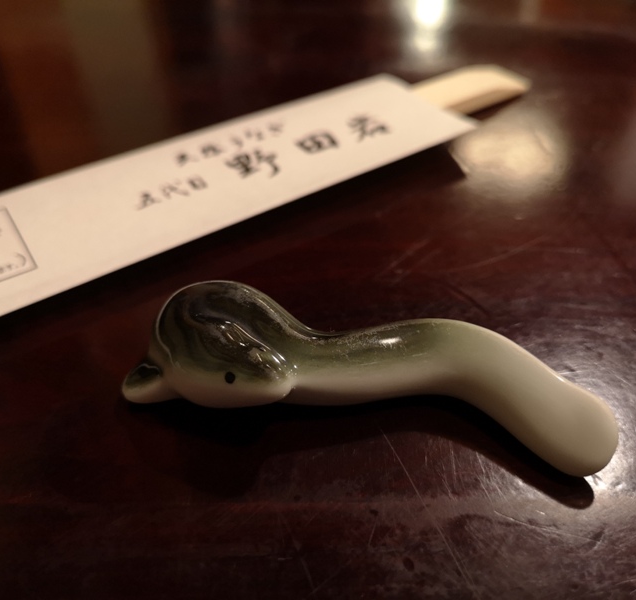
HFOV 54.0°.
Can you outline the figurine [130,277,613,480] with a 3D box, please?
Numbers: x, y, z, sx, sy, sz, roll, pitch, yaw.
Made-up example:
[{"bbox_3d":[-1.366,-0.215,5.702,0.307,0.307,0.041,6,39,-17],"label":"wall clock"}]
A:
[{"bbox_3d":[0.007,0.007,0.091,0.072,0.019,0.022,7,43,7],"label":"figurine"}]

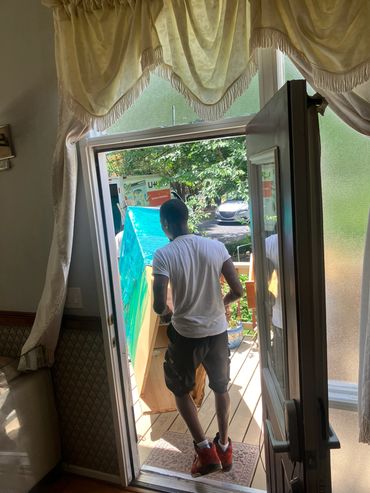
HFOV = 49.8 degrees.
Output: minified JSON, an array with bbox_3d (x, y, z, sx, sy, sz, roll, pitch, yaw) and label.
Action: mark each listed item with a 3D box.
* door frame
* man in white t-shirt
[{"bbox_3d":[0.029,0.429,2.152,1.003,2.059,0.150,-1,11,21],"label":"door frame"},{"bbox_3d":[0.079,0.568,2.550,0.550,1.733,0.500,-7,10,-13],"label":"man in white t-shirt"}]

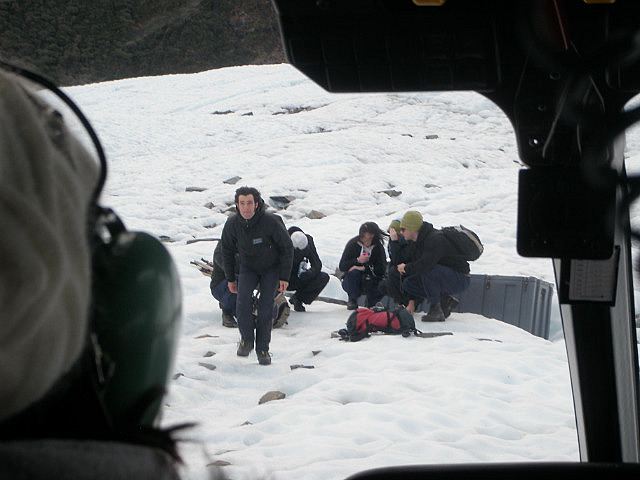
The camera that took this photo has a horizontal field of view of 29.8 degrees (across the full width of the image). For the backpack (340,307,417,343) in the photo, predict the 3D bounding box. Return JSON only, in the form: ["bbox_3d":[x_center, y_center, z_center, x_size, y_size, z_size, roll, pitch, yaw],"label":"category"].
[{"bbox_3d":[0.562,0.826,11.750,0.730,0.320,0.370,-3,22,-10],"label":"backpack"}]

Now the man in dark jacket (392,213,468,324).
[{"bbox_3d":[1.133,0.267,12.100,0.800,1.100,0.580,-1,3,-21],"label":"man in dark jacket"}]

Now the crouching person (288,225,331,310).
[{"bbox_3d":[-0.174,0.312,12.700,0.550,0.920,0.680,-2,3,-30],"label":"crouching person"}]

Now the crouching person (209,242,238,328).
[{"bbox_3d":[-0.810,0.378,12.100,0.720,1.000,0.550,2,3,34],"label":"crouching person"}]

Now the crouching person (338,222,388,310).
[{"bbox_3d":[0.456,0.278,12.600,0.560,0.930,0.660,0,3,-3],"label":"crouching person"}]

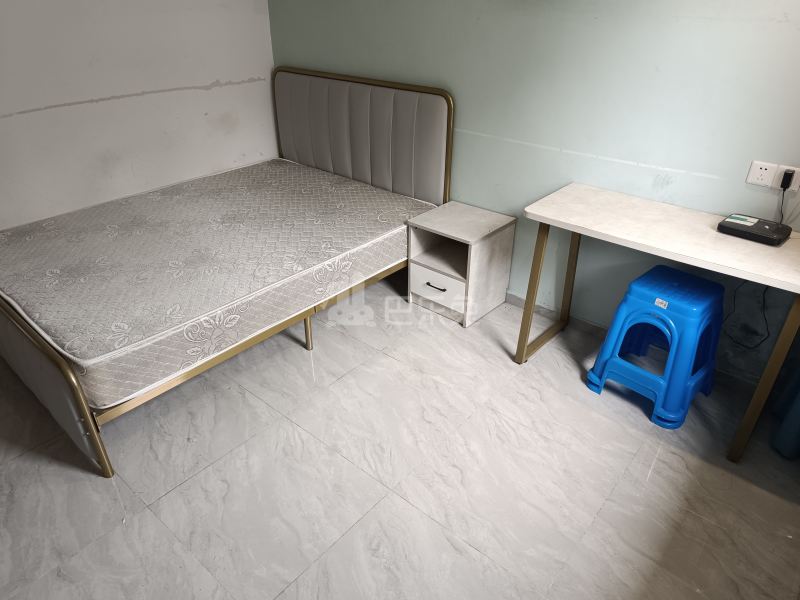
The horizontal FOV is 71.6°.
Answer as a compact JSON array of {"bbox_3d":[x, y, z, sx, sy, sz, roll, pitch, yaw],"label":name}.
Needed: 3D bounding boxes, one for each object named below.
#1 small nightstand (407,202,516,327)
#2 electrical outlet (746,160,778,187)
[{"bbox_3d":[0.322,-0.199,2.994,0.400,0.483,0.389,24,38,35],"label":"small nightstand"},{"bbox_3d":[1.376,-0.478,2.108,0.086,0.086,0.012,23,37,34],"label":"electrical outlet"}]

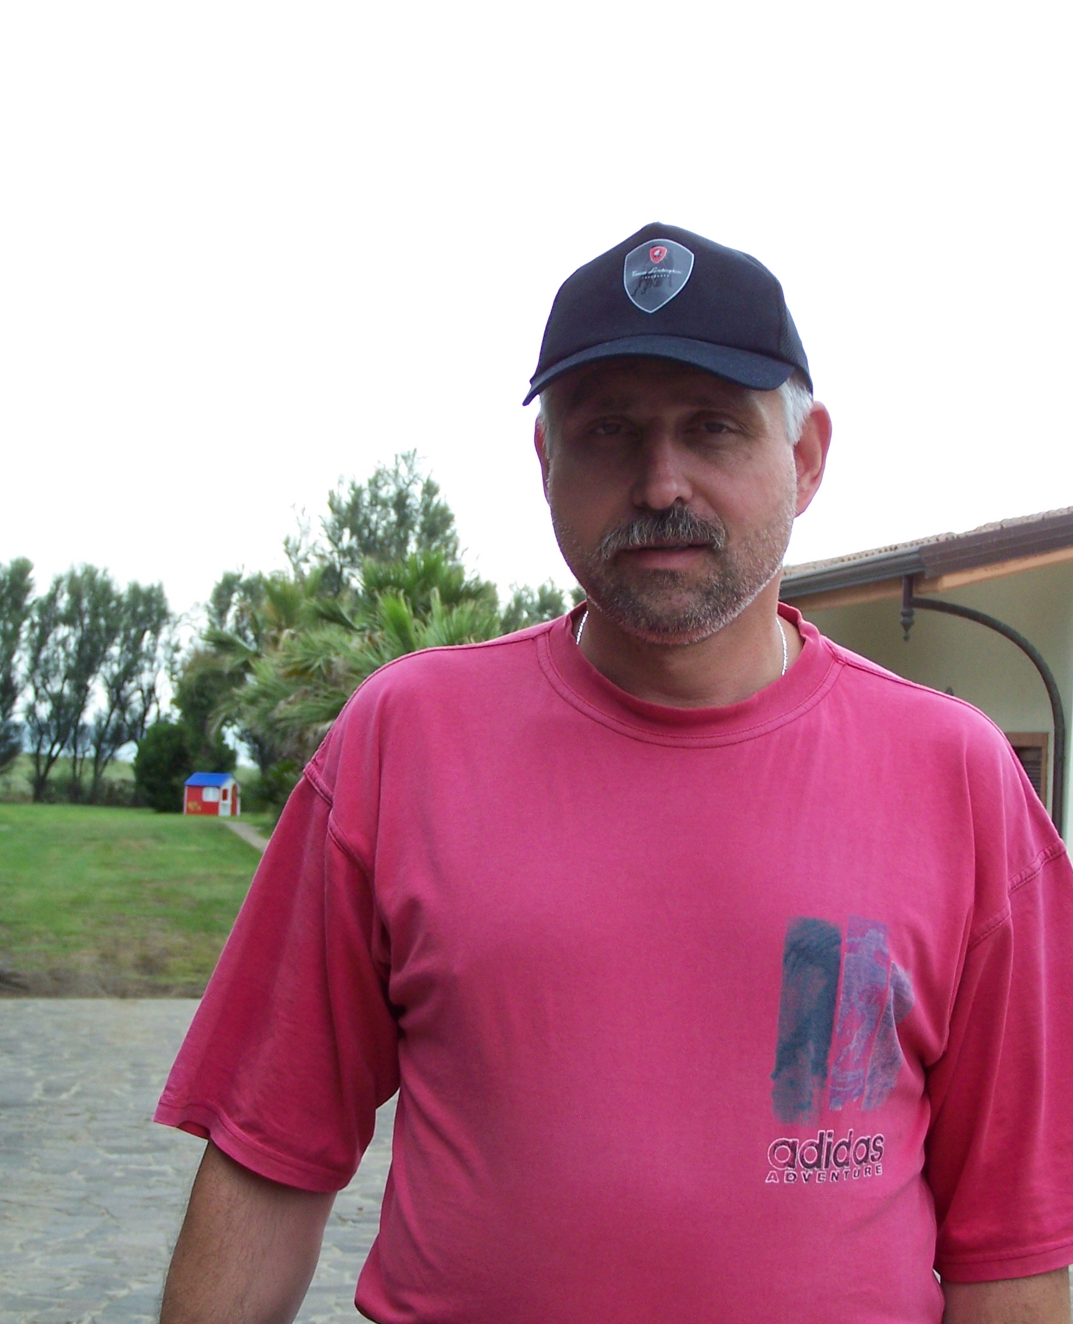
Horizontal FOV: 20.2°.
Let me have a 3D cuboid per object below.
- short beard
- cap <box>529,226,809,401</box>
[{"bbox_3d":[0.083,-0.053,1.810,0.146,0.092,0.090,-1,0,11],"label":"short beard"},{"bbox_3d":[0.081,-0.214,1.850,0.180,0.128,0.255,-1,2,11],"label":"cap"}]

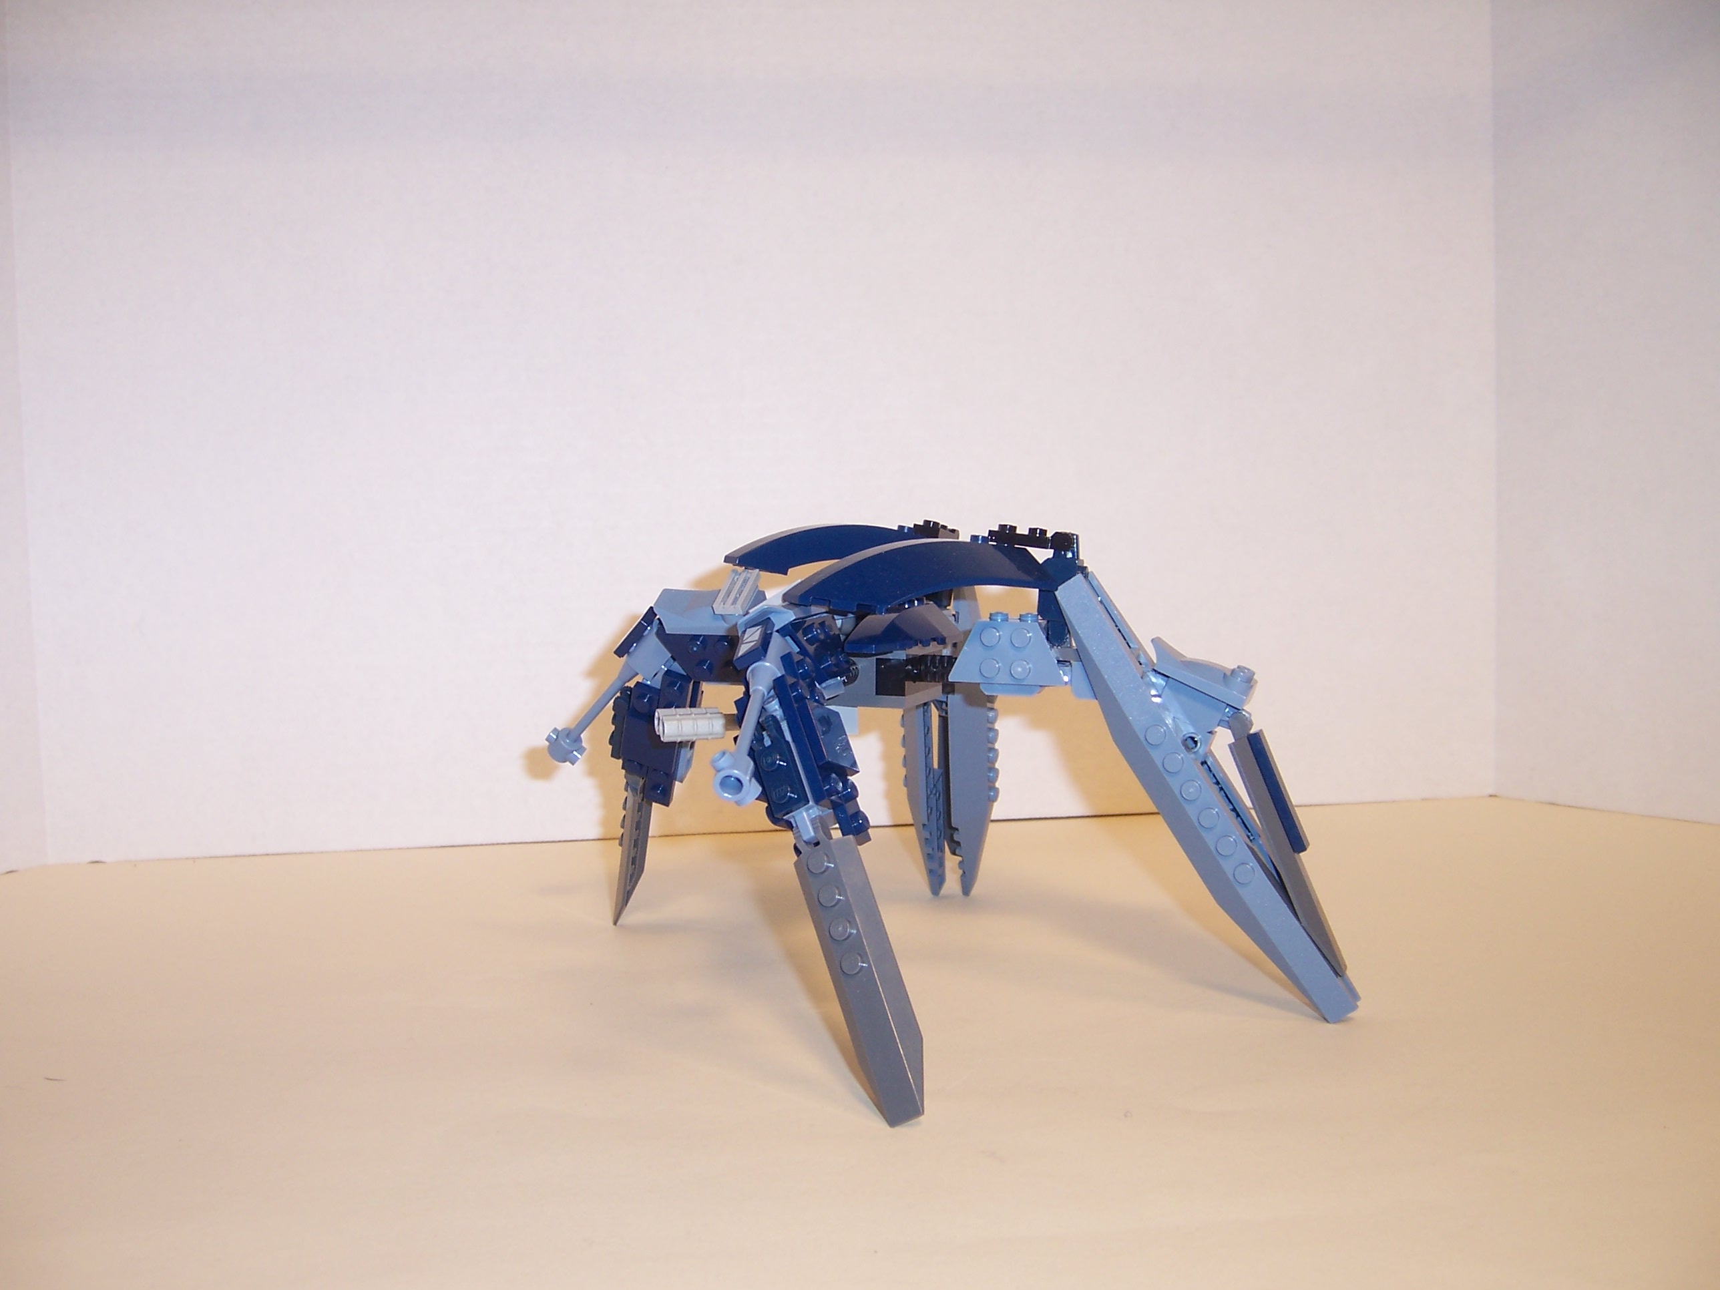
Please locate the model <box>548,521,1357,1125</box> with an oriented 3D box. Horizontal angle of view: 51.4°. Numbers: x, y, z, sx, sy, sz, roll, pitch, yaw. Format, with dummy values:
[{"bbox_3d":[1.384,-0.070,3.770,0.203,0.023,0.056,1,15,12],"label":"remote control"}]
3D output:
[{"bbox_3d":[0.011,0.029,0.487,0.171,0.125,0.211,-4,5,-26],"label":"model"}]

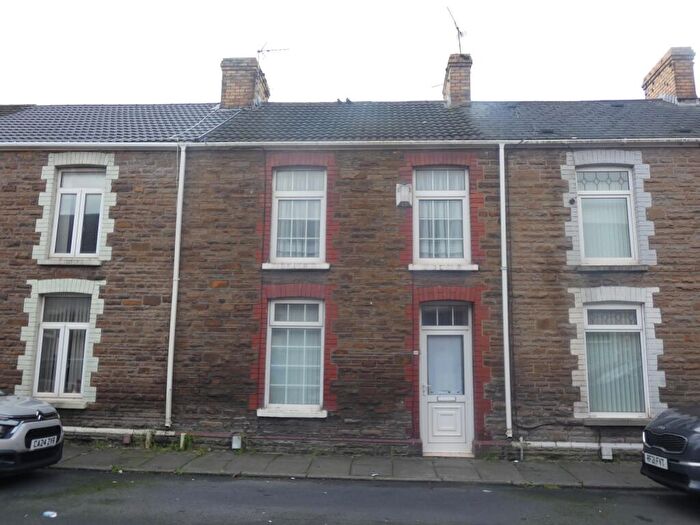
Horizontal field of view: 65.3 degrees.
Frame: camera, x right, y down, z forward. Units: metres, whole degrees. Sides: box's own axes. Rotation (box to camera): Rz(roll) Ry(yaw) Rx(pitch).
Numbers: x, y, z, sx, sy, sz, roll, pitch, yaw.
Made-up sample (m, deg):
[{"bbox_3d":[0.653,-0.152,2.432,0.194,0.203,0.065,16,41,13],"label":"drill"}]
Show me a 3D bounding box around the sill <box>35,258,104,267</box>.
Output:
[{"bbox_3d":[-4.689,0.007,9.230,1.100,0.110,0.180,0,-7,3],"label":"sill"}]

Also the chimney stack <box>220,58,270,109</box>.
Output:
[{"bbox_3d":[-2.716,-4.373,14.258,0.960,1.314,1.420,0,-7,3],"label":"chimney stack"}]

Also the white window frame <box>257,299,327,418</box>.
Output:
[{"bbox_3d":[-0.902,1.545,8.849,1.124,1.865,0.240,0,-7,3],"label":"white window frame"}]

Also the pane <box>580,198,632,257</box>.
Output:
[{"bbox_3d":[4.182,-0.559,8.910,0.723,0.985,0.030,0,-7,3],"label":"pane"}]

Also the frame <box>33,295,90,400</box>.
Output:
[{"bbox_3d":[-4.986,1.460,9.512,0.864,1.734,0.070,0,-9,4],"label":"frame"}]

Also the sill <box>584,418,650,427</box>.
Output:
[{"bbox_3d":[4.224,2.526,8.651,1.050,0.113,0.170,0,-9,4],"label":"sill"}]

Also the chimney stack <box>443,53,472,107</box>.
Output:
[{"bbox_3d":[2.648,-4.160,13.489,0.559,1.311,1.400,0,-9,4],"label":"chimney stack"}]

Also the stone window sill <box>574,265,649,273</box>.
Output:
[{"bbox_3d":[4.146,0.104,8.725,1.127,0.083,0.170,0,-7,3],"label":"stone window sill"}]

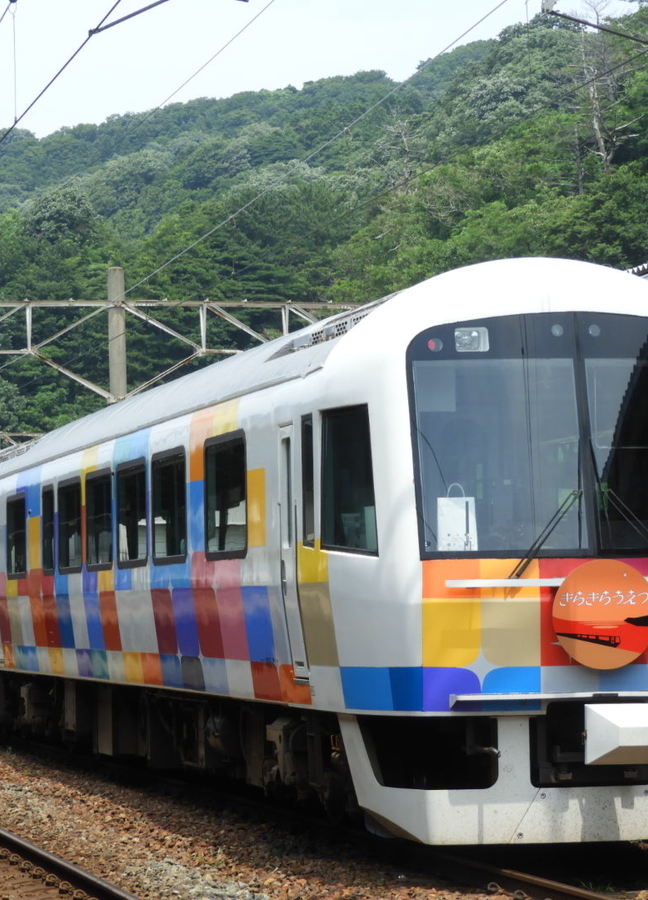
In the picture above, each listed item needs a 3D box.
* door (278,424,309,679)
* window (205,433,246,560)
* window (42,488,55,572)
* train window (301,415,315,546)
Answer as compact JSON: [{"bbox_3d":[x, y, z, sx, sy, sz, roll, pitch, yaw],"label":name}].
[{"bbox_3d":[-0.206,0.713,23.120,0.120,1.810,0.530,0,-3,-13],"label":"door"},{"bbox_3d":[-0.730,0.367,25.350,0.080,0.970,1.640,0,-3,-13],"label":"window"},{"bbox_3d":[-2.898,0.860,34.997,0.080,0.970,0.870,0,-3,-13],"label":"window"},{"bbox_3d":[-0.079,0.219,22.456,0.080,0.940,0.350,0,-3,-13],"label":"train window"}]

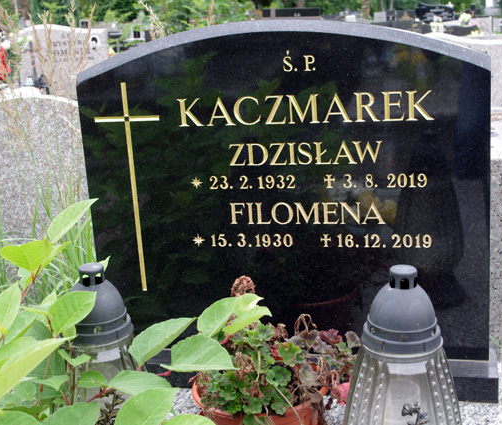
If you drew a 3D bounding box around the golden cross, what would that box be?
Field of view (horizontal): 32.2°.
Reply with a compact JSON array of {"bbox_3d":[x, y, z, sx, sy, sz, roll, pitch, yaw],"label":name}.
[{"bbox_3d":[-0.238,-0.045,1.775,0.138,0.439,0.010,0,16,14],"label":"golden cross"}]

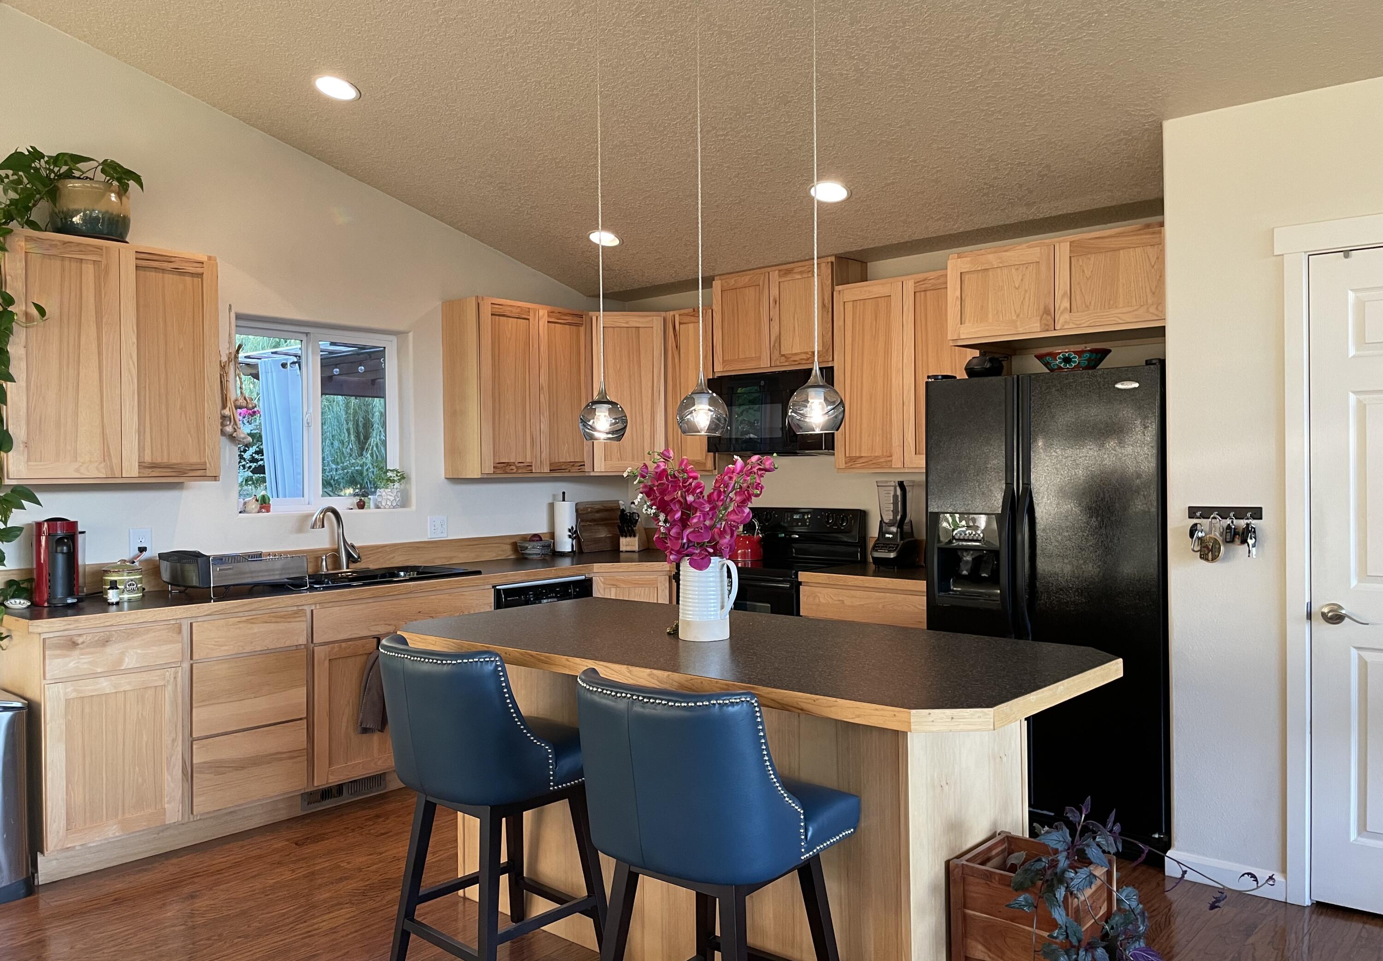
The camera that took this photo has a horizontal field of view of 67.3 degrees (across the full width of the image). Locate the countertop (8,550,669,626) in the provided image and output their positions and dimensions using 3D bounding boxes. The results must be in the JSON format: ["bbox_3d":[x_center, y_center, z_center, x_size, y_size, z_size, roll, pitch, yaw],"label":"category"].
[{"bbox_3d":[-1.158,0.455,4.778,0.960,0.040,3.420,0,1,41],"label":"countertop"}]

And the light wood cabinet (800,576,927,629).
[{"bbox_3d":[0.997,0.897,4.803,0.740,0.874,0.620,0,1,42],"label":"light wood cabinet"}]

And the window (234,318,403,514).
[{"bbox_3d":[-1.819,-0.295,4.998,0.080,0.885,0.900,0,1,41],"label":"window"}]

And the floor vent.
[{"bbox_3d":[-1.461,1.314,4.396,0.017,0.084,0.397,0,1,42],"label":"floor vent"}]

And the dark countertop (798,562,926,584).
[{"bbox_3d":[0.986,0.441,4.799,0.750,0.041,0.645,0,1,42],"label":"dark countertop"}]

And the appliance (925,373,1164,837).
[{"bbox_3d":[1.519,0.456,4.112,0.890,1.760,0.840,0,1,42],"label":"appliance"}]

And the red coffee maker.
[{"bbox_3d":[-2.361,0.297,3.868,0.250,0.320,0.145,0,1,41],"label":"red coffee maker"}]

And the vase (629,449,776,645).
[{"bbox_3d":[0.030,0.183,2.906,0.400,0.515,0.320,-1,1,0],"label":"vase"}]

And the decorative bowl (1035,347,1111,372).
[{"bbox_3d":[1.511,-0.463,4.112,0.315,0.120,0.315,-1,1,0],"label":"decorative bowl"}]

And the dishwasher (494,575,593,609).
[{"bbox_3d":[-0.924,0.902,5.276,0.600,0.850,0.610,0,1,41],"label":"dishwasher"}]

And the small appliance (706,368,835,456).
[{"bbox_3d":[0.491,-0.353,5.375,0.760,0.404,0.385,0,1,42],"label":"small appliance"}]

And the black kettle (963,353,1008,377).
[{"bbox_3d":[1.197,-0.461,4.180,0.180,0.115,0.160,0,1,42],"label":"black kettle"}]

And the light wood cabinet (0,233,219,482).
[{"bbox_3d":[-2.283,-0.445,4.046,0.317,0.905,0.752,0,1,42],"label":"light wood cabinet"}]

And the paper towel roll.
[{"bbox_3d":[-0.719,0.265,5.881,0.125,0.285,0.125,-1,1,0],"label":"paper towel roll"}]

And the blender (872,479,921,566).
[{"bbox_3d":[0.995,0.210,5.019,0.225,0.410,0.185,-1,1,-40],"label":"blender"}]

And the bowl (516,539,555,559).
[{"bbox_3d":[-0.855,0.383,5.683,0.195,0.090,0.195,-1,1,0],"label":"bowl"}]

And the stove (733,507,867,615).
[{"bbox_3d":[0.393,0.738,5.229,0.765,1.180,0.680,0,1,41],"label":"stove"}]

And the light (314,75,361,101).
[{"bbox_3d":[-1.410,-1.573,4.143,0.180,0.030,0.180,0,-14,41],"label":"light"}]

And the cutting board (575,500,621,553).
[{"bbox_3d":[-0.541,0.276,6.166,0.035,0.290,0.330,-15,-9,41],"label":"cutting board"}]

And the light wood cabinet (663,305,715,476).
[{"bbox_3d":[0.093,-0.484,5.788,0.370,0.890,0.335,0,1,42],"label":"light wood cabinet"}]

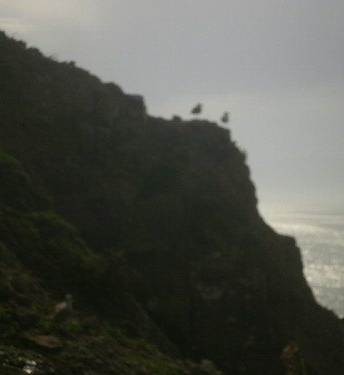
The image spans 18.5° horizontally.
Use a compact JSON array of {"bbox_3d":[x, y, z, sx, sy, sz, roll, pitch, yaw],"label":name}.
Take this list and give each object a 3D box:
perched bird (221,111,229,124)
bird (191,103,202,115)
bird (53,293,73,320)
[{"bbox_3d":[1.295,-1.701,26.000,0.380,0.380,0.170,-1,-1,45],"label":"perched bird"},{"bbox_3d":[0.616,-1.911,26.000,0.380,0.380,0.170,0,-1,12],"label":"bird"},{"bbox_3d":[-1.714,1.878,16.500,0.380,0.400,0.170,0,-1,12],"label":"bird"}]

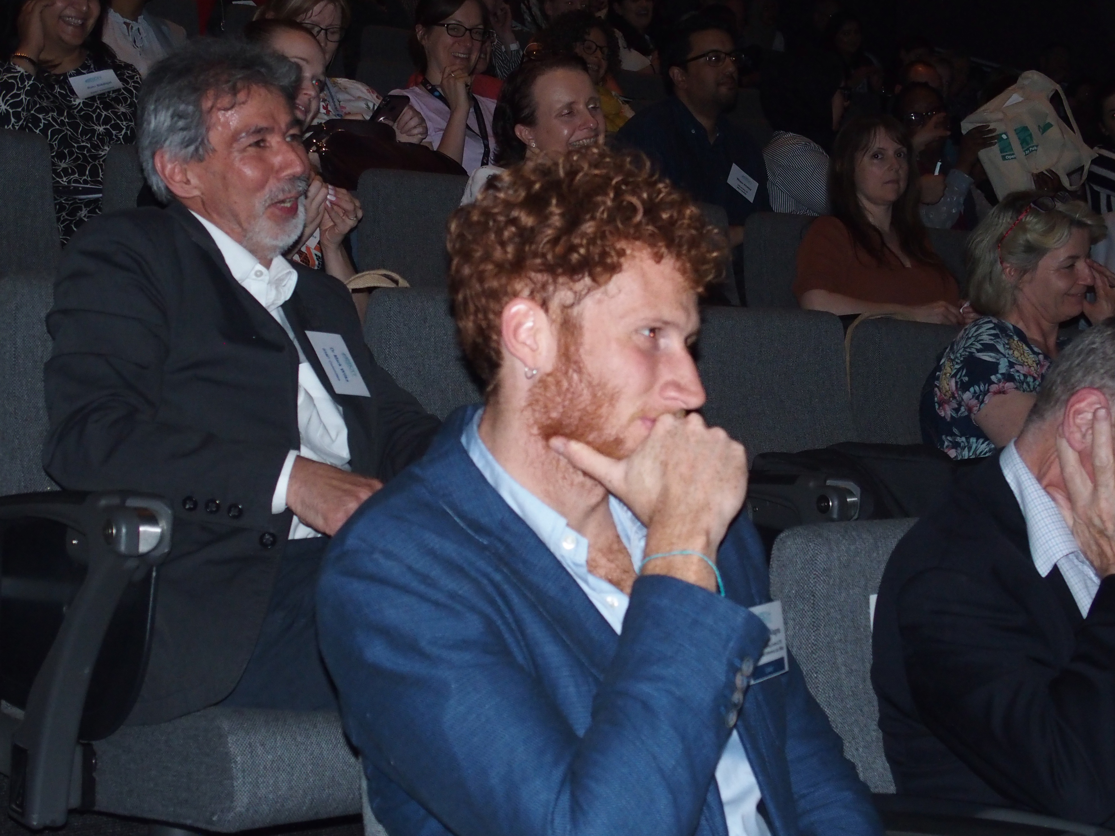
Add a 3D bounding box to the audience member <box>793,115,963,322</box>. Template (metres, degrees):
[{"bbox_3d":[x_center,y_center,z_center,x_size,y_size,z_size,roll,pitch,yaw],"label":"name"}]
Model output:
[{"bbox_3d":[0.875,-0.134,4.250,0.520,1.170,0.740,0,3,-41],"label":"audience member"}]

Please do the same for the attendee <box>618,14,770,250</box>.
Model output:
[{"bbox_3d":[0.420,-0.452,4.790,0.540,1.220,0.760,0,3,-41],"label":"attendee"}]

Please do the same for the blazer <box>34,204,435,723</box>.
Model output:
[{"bbox_3d":[-0.380,0.047,2.320,0.550,0.650,0.430,0,3,-41],"label":"blazer"}]

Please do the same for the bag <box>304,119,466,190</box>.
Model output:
[{"bbox_3d":[-0.363,-0.555,3.970,0.360,0.190,0.180,0,3,-41],"label":"bag"}]

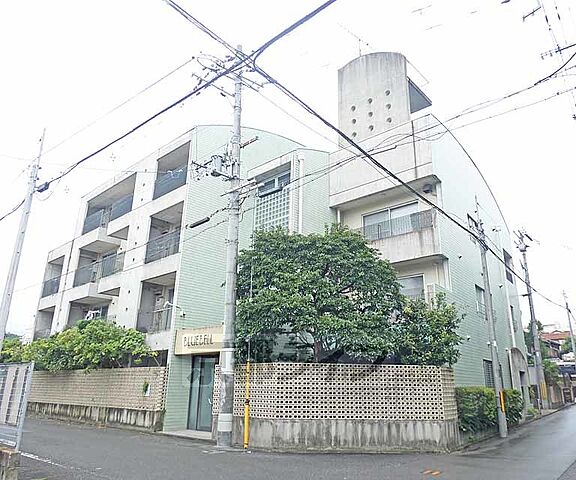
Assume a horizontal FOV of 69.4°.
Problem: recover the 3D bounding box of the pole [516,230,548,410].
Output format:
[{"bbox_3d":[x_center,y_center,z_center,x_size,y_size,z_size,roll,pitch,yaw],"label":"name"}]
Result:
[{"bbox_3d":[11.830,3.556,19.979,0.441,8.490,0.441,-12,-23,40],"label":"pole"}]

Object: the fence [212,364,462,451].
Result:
[{"bbox_3d":[0.844,4.200,10.618,6.540,2.020,1.478,-5,-20,15],"label":"fence"}]

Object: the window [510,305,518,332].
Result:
[{"bbox_3d":[9.805,3.414,17.959,0.137,1.128,1.128,-15,-25,39],"label":"window"}]

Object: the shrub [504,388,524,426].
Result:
[{"bbox_3d":[7.517,5.616,13.987,0.785,1.177,1.373,-15,-25,39],"label":"shrub"}]

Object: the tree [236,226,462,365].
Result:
[{"bbox_3d":[1.850,2.523,12.106,6.080,6.080,4.217,-2,-19,8],"label":"tree"}]

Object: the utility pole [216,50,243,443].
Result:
[{"bbox_3d":[-1.632,-0.798,12.503,0.392,12.658,0.392,-16,-24,38],"label":"utility pole"}]

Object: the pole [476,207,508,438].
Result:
[{"bbox_3d":[6.298,2.245,12.976,0.275,7.119,0.275,-13,-24,39],"label":"pole"}]

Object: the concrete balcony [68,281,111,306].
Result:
[{"bbox_3d":[-9.714,2.684,20.622,2.020,0.726,1.157,-15,-25,39],"label":"concrete balcony"}]

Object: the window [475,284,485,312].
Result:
[{"bbox_3d":[6.962,2.225,14.937,0.137,1.059,1.098,-15,-25,39],"label":"window"}]

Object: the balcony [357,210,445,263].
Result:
[{"bbox_3d":[3.602,0.258,14.673,3.923,1.569,1.128,-15,-25,39],"label":"balcony"}]

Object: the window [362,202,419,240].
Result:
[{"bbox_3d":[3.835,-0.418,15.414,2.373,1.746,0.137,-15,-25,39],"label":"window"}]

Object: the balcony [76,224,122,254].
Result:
[{"bbox_3d":[-9.690,0.023,21.538,2.020,0.745,1.157,-15,-25,39],"label":"balcony"}]

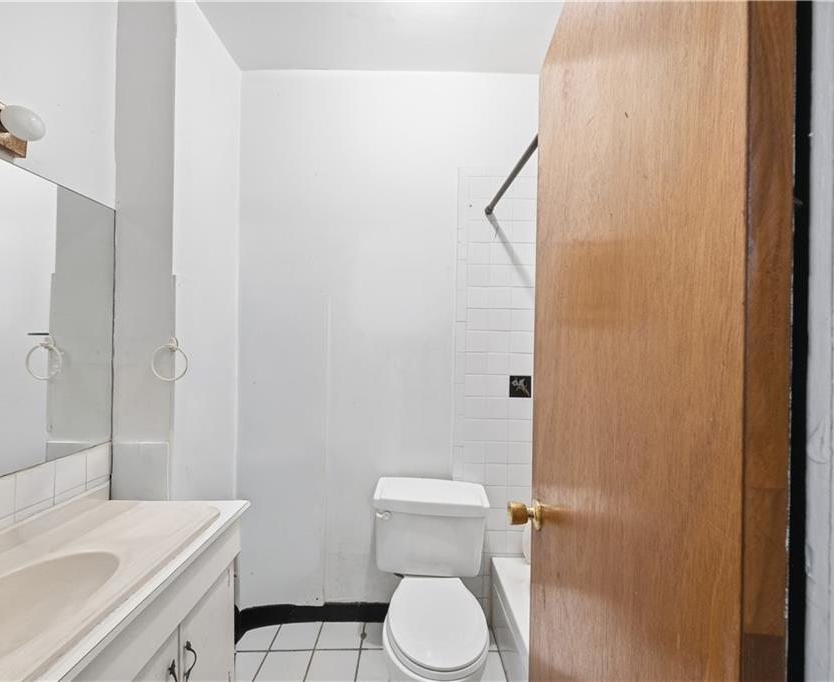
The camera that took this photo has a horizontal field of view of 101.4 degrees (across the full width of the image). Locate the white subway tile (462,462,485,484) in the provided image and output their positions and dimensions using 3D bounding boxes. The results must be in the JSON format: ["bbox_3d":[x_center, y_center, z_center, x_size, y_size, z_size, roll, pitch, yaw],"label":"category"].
[{"bbox_3d":[0.282,0.656,1.675,0.107,0.107,0.010,1,0,0],"label":"white subway tile"}]

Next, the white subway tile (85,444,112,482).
[{"bbox_3d":[-1.199,0.465,1.283,0.010,0.108,0.098,1,-1,0],"label":"white subway tile"}]

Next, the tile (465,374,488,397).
[{"bbox_3d":[0.296,0.221,1.696,0.108,0.108,0.010,1,0,0],"label":"tile"}]

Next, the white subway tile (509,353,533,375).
[{"bbox_3d":[0.510,0.113,1.687,0.108,0.108,0.010,1,-1,1],"label":"white subway tile"}]

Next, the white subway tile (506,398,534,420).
[{"bbox_3d":[0.508,0.335,1.691,0.108,0.108,0.010,1,0,-1],"label":"white subway tile"}]

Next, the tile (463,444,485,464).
[{"bbox_3d":[0.285,0.552,1.687,0.108,0.108,0.010,1,0,-1],"label":"tile"}]

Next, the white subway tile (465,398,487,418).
[{"bbox_3d":[0.287,0.326,1.687,0.108,0.108,0.010,1,-1,1],"label":"white subway tile"}]

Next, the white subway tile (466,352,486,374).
[{"bbox_3d":[0.292,0.108,1.689,0.108,0.108,0.010,1,-1,1],"label":"white subway tile"}]

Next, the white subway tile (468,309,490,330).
[{"bbox_3d":[0.300,-0.104,1.692,0.108,0.108,0.010,1,0,-1],"label":"white subway tile"}]

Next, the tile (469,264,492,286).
[{"bbox_3d":[0.307,-0.323,1.696,0.108,0.108,0.010,1,0,0],"label":"tile"}]

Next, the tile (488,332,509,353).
[{"bbox_3d":[0.406,0.005,1.680,0.107,0.107,0.010,1,0,0],"label":"tile"}]

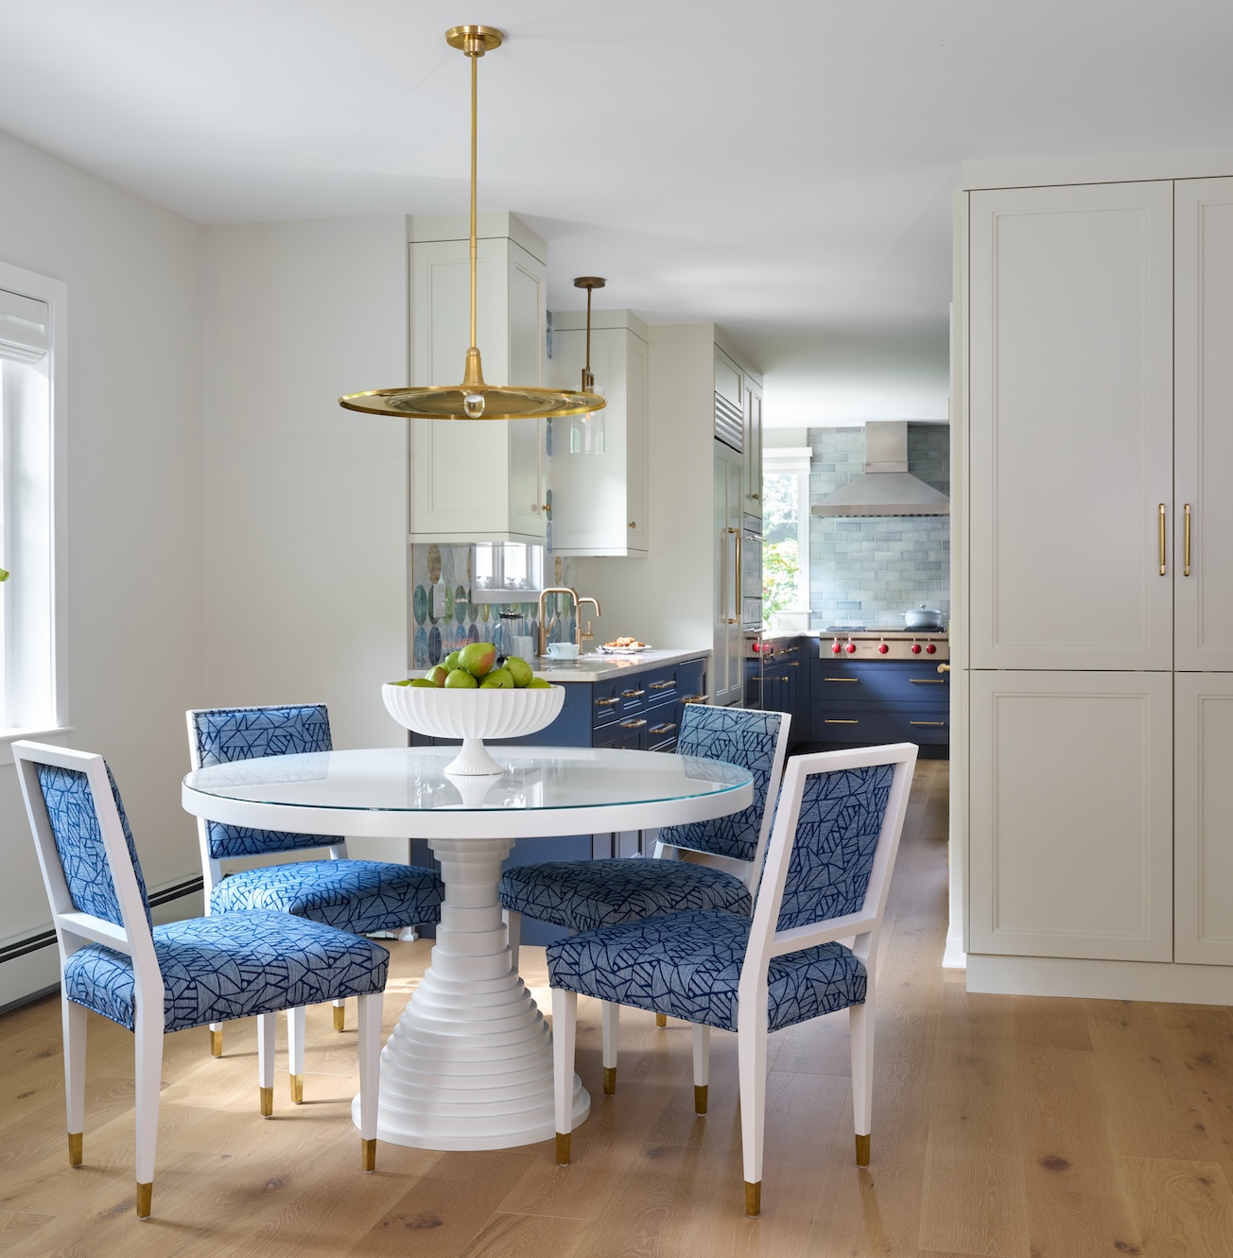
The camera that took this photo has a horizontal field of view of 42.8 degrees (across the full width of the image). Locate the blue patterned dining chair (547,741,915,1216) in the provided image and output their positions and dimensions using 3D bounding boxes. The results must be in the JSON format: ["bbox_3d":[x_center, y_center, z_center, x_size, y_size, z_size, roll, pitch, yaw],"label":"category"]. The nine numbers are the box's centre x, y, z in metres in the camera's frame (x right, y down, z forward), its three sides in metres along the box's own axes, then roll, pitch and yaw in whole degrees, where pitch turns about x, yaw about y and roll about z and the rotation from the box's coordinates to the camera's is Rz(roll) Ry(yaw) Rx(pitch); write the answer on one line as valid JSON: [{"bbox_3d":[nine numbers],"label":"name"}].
[{"bbox_3d":[0.249,0.674,3.237,0.609,0.885,0.500,1,2,42],"label":"blue patterned dining chair"}]

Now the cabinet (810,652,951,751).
[{"bbox_3d":[1.923,0.519,11.372,0.980,0.730,0.620,0,1,13],"label":"cabinet"}]

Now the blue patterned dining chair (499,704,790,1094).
[{"bbox_3d":[0.084,0.658,4.058,0.609,0.885,0.500,-1,1,-35],"label":"blue patterned dining chair"}]

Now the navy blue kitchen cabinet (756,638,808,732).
[{"bbox_3d":[0.798,0.528,10.481,0.660,0.890,2.350,0,1,13],"label":"navy blue kitchen cabinet"}]

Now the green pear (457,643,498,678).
[{"bbox_3d":[-0.318,0.069,3.599,0.088,0.078,0.078,-40,-9,9],"label":"green pear"}]

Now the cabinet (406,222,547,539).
[{"bbox_3d":[-0.487,-0.859,5.622,0.368,1.124,0.471,0,1,13],"label":"cabinet"}]

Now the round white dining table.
[{"bbox_3d":[-0.336,0.715,3.600,1.300,0.768,1.300,0,1,0],"label":"round white dining table"}]

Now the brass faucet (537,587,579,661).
[{"bbox_3d":[-0.243,-0.028,6.560,0.180,0.300,0.070,0,1,13],"label":"brass faucet"}]

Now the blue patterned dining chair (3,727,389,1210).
[{"bbox_3d":[-0.869,0.677,3.251,0.609,0.885,0.500,-1,1,-40],"label":"blue patterned dining chair"}]

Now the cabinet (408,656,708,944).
[{"bbox_3d":[-0.147,0.598,6.454,0.640,0.880,2.200,0,1,13],"label":"cabinet"}]

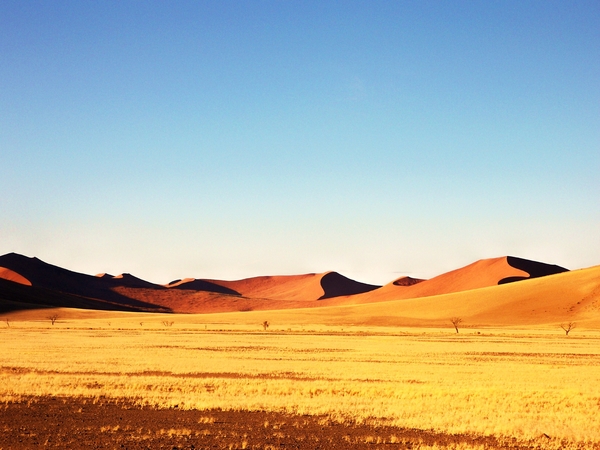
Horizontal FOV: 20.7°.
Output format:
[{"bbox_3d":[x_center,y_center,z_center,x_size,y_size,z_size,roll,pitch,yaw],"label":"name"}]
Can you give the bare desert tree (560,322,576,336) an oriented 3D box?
[{"bbox_3d":[73.324,28.559,450.000,4.200,3.700,3.900,0,-3,0],"label":"bare desert tree"}]

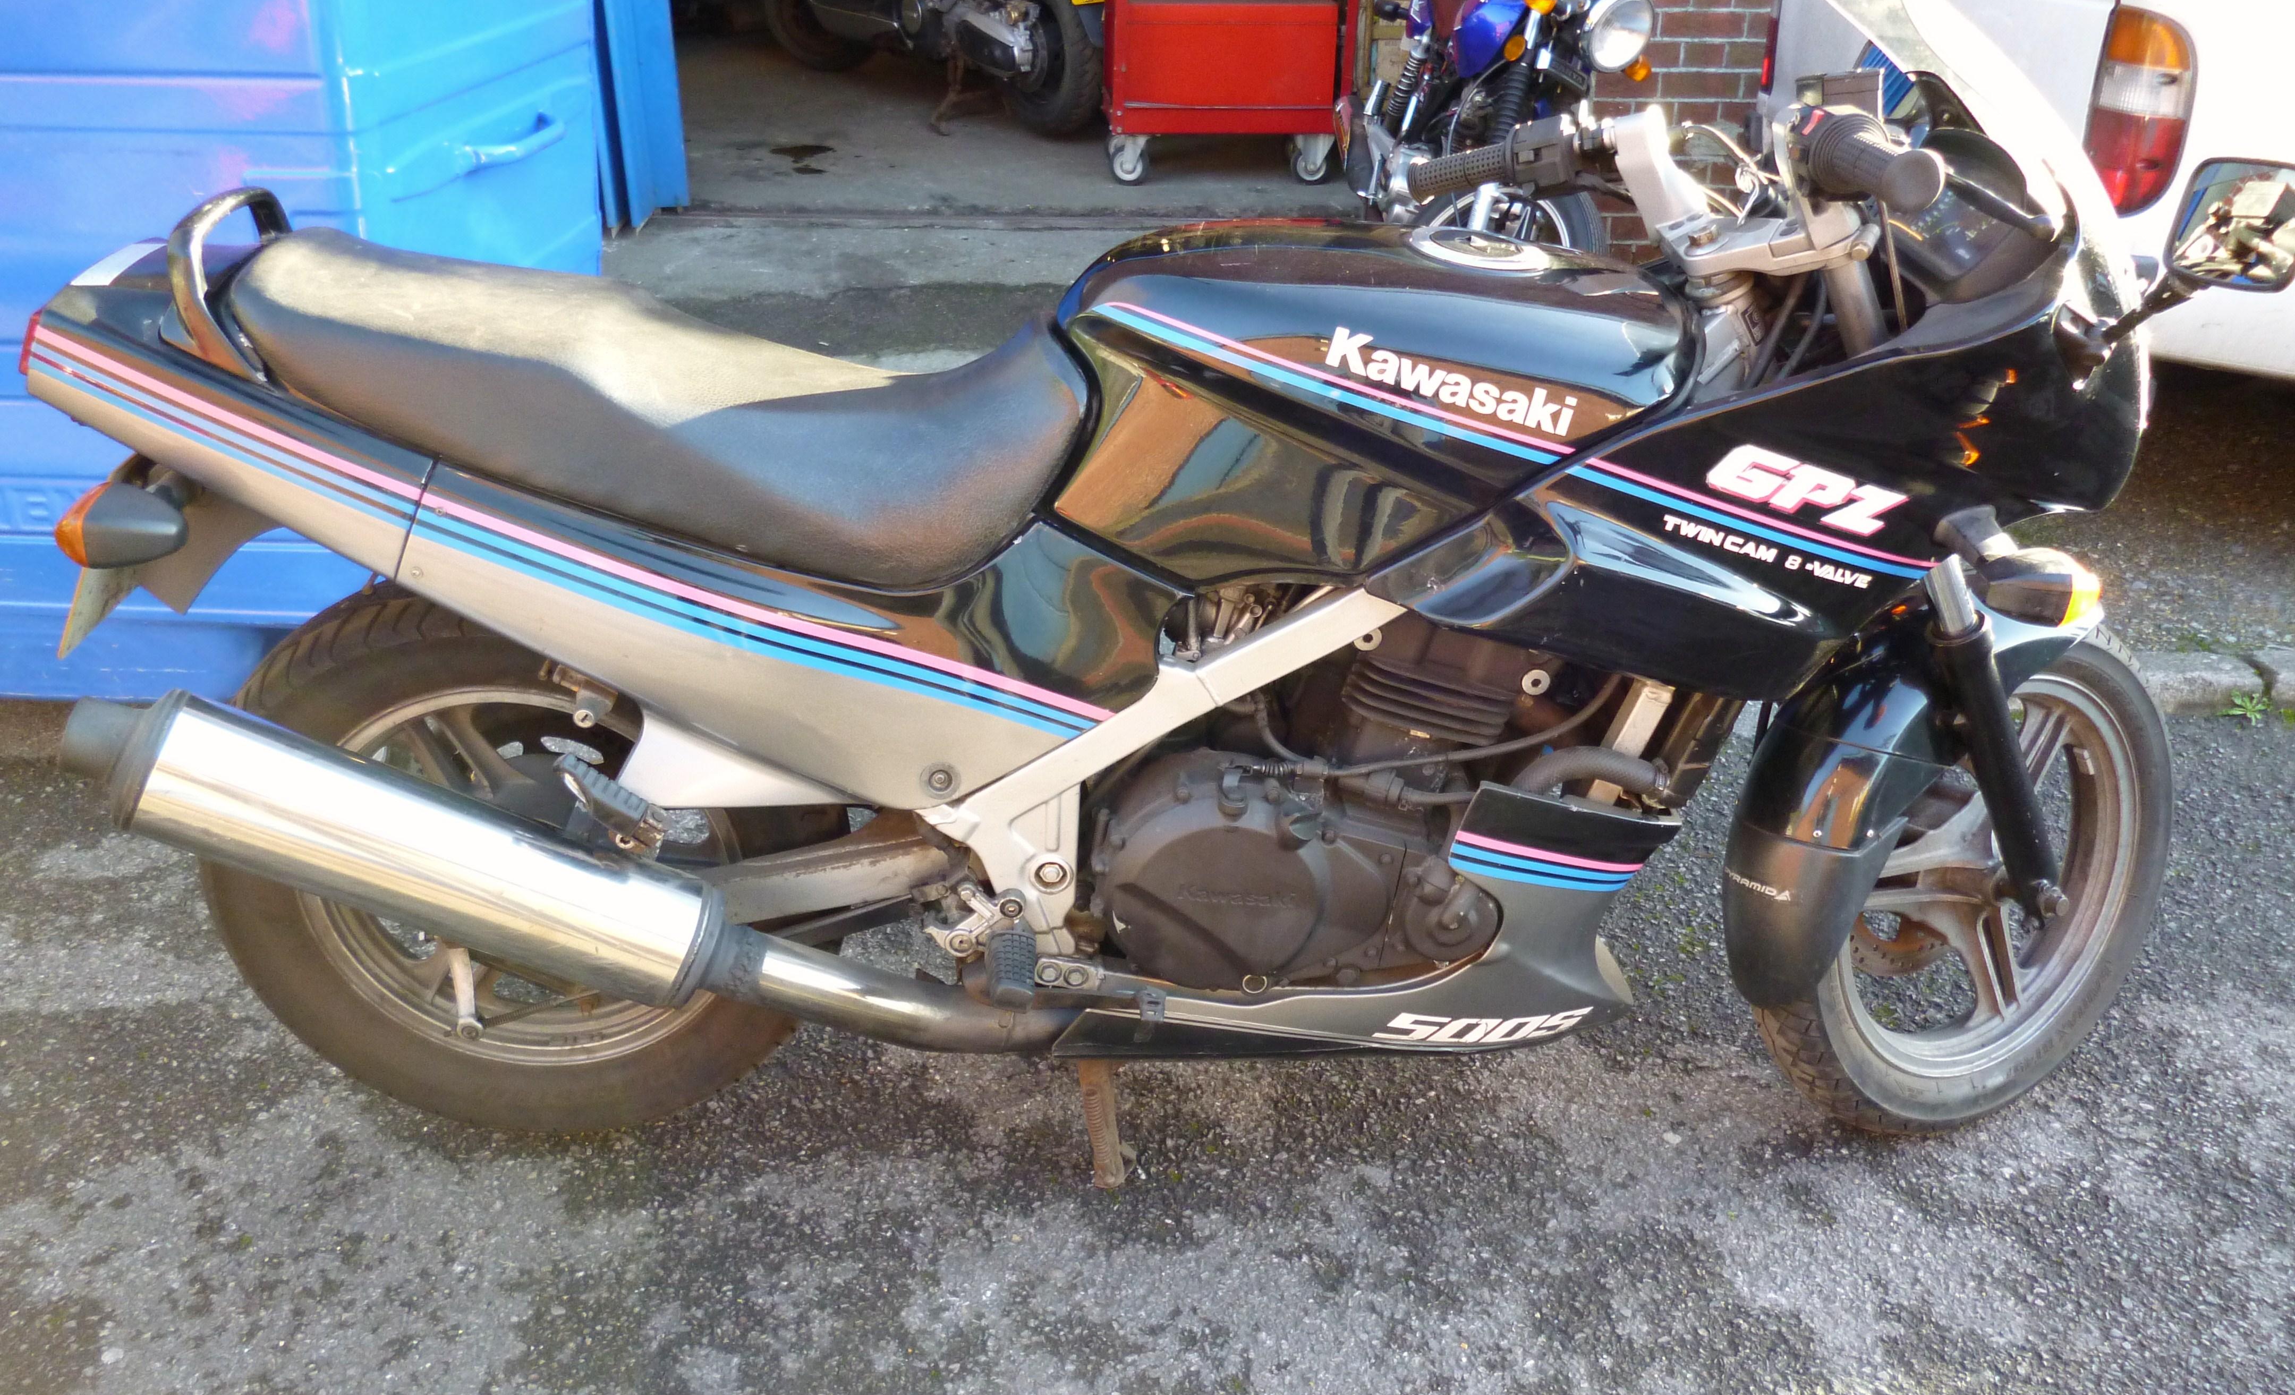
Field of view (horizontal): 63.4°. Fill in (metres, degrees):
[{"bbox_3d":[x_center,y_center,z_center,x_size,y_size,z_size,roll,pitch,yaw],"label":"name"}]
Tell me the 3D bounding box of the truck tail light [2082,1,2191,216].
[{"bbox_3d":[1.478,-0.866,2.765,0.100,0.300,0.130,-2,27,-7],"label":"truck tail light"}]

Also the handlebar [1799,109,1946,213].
[{"bbox_3d":[0.508,-0.384,1.332,0.070,0.065,0.190,-3,23,-7],"label":"handlebar"}]

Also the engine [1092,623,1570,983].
[{"bbox_3d":[0.144,0.000,1.775,0.440,0.400,0.400,0,28,-3],"label":"engine"}]

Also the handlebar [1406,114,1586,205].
[{"bbox_3d":[0.330,-0.509,1.755,0.190,0.065,0.070,0,20,44],"label":"handlebar"}]

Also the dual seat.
[{"bbox_3d":[-0.415,-0.247,1.611,0.710,0.240,0.300,0,28,-3],"label":"dual seat"}]

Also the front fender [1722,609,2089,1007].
[{"bbox_3d":[0.777,0.082,1.870,0.520,0.420,0.150,-10,18,-20],"label":"front fender"}]

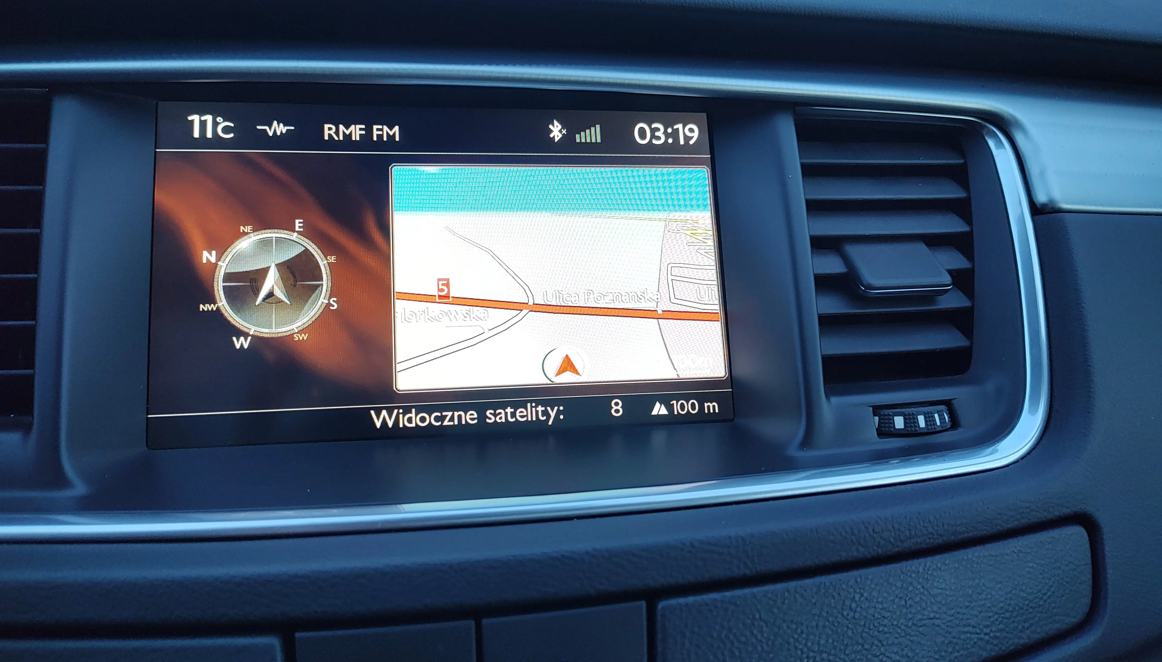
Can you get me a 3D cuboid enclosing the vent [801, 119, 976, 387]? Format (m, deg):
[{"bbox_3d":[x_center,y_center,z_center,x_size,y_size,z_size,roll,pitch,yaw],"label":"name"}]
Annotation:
[{"bbox_3d":[0.089,-0.022,0.229,0.049,0.079,0.030,-2,-9,-14],"label":"vent"}]

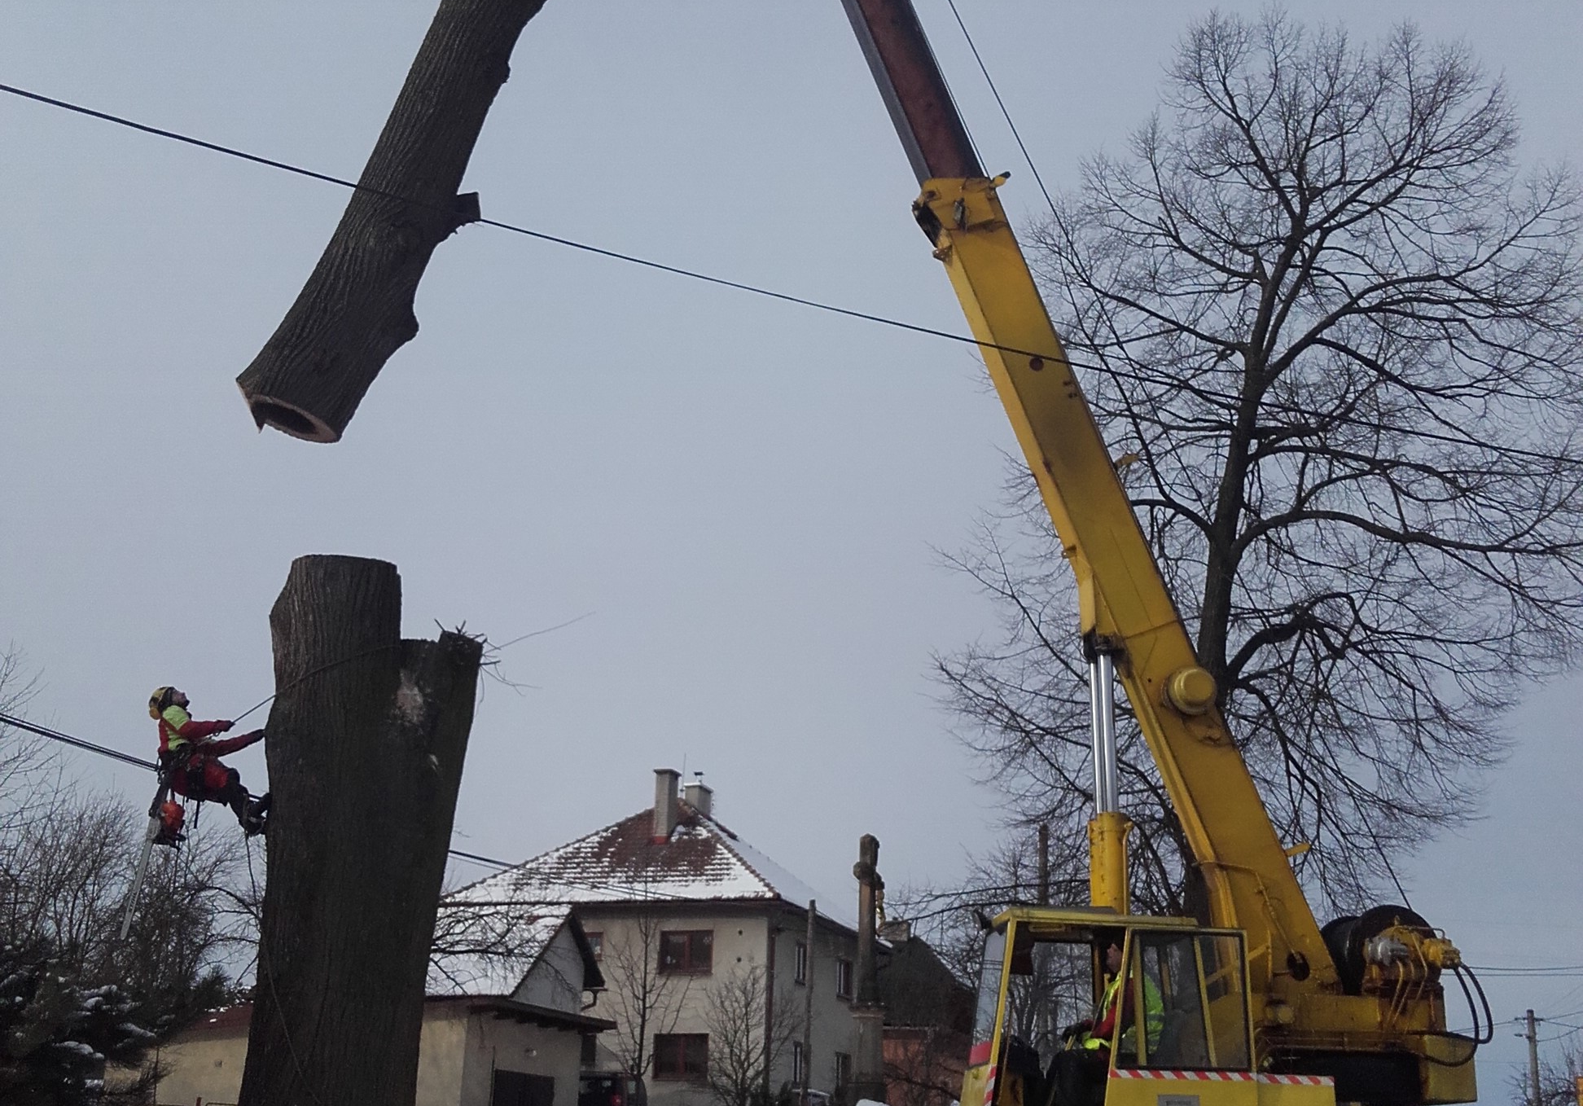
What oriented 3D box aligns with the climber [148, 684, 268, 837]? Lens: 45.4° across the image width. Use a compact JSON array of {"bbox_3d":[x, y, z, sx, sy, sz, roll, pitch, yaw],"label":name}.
[{"bbox_3d":[-4.409,1.571,14.300,1.040,1.120,0.550,1,-18,0],"label":"climber"}]

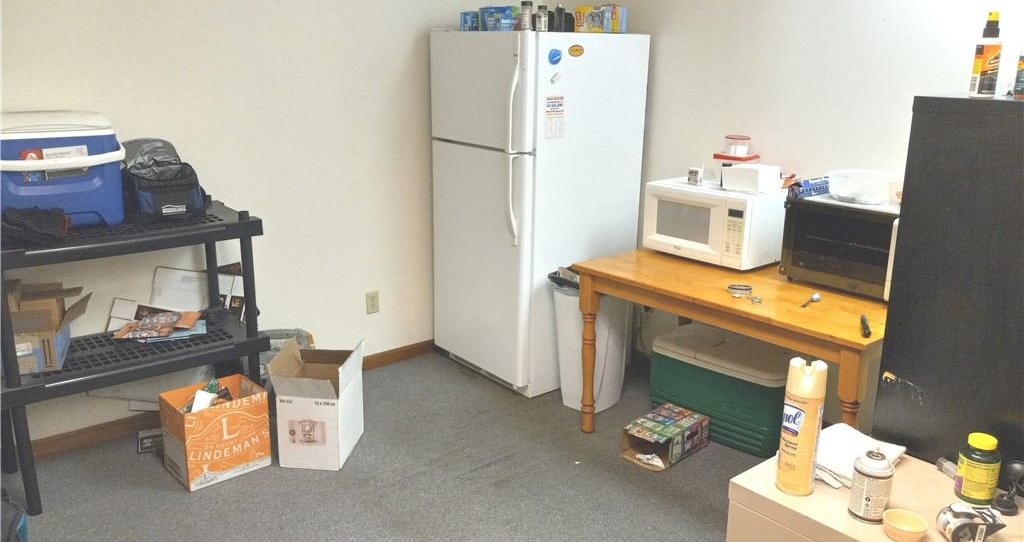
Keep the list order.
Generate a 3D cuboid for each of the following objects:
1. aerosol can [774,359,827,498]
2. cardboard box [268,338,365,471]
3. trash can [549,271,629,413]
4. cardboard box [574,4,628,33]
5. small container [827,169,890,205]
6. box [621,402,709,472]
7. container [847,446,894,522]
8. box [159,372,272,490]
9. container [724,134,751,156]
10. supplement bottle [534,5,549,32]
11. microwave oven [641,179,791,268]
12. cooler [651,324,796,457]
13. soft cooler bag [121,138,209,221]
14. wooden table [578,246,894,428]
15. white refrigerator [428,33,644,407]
[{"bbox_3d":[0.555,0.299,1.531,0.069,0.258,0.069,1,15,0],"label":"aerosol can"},{"bbox_3d":[-0.789,0.541,3.205,0.280,0.410,0.359,2,15,5],"label":"cardboard box"},{"bbox_3d":[0.368,0.331,3.649,0.300,0.610,0.280,-11,19,-38],"label":"trash can"},{"bbox_3d":[0.410,-1.167,3.736,0.150,0.128,0.190,-12,20,-39],"label":"cardboard box"},{"bbox_3d":[1.300,-0.315,3.009,0.225,0.096,0.225,-12,20,-39],"label":"small container"},{"bbox_3d":[0.642,0.677,3.299,0.200,0.126,0.315,15,20,42],"label":"box"},{"bbox_3d":[0.662,0.385,1.457,0.070,0.132,0.070,8,17,26],"label":"container"},{"bbox_3d":[-1.147,0.618,3.102,0.317,0.307,0.247,-13,20,-41],"label":"box"},{"bbox_3d":[0.967,-0.535,3.426,0.110,0.088,0.110,-11,19,-38],"label":"container"},{"bbox_3d":[0.131,-1.086,3.451,0.054,0.114,0.054,2,15,4],"label":"supplement bottle"},{"bbox_3d":[0.900,-0.218,3.467,0.365,0.305,0.525,-11,19,-38],"label":"microwave oven"},{"bbox_3d":[0.938,0.511,3.445,0.610,0.380,0.350,15,21,42],"label":"cooler"},{"bbox_3d":[-1.381,-0.364,3.148,0.300,0.307,0.220,-11,18,-38],"label":"soft cooler bag"},{"bbox_3d":[0.930,0.403,3.156,0.746,0.735,1.246,-11,19,-38],"label":"wooden table"},{"bbox_3d":[0.118,-0.323,4.027,0.823,1.671,0.689,-12,20,-39],"label":"white refrigerator"}]

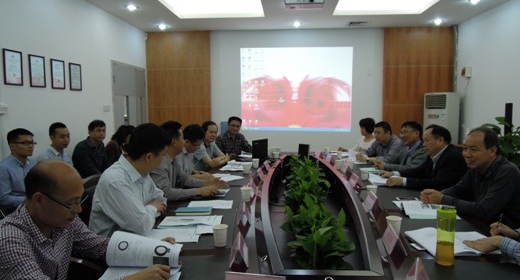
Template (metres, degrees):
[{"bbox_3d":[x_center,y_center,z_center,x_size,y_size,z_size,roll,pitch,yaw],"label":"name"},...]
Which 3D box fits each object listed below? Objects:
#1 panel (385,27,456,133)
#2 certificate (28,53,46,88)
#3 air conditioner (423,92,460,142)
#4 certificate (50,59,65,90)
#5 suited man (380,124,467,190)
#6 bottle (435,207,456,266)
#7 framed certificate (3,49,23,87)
[{"bbox_3d":[2.862,-0.614,6.577,1.227,2.804,0.040,0,5,5],"label":"panel"},{"bbox_3d":[-2.289,-0.703,3.731,0.020,0.323,0.242,0,5,4],"label":"certificate"},{"bbox_3d":[3.123,-0.003,6.258,0.310,1.640,0.465,-3,6,-27],"label":"air conditioner"},{"bbox_3d":[-2.358,-0.762,4.239,0.020,0.338,0.255,0,5,5],"label":"certificate"},{"bbox_3d":[1.355,0.499,2.939,0.760,1.250,0.520,-1,5,-5],"label":"suited man"},{"bbox_3d":[0.772,0.398,1.496,0.072,0.229,0.072,0,5,4],"label":"bottle"},{"bbox_3d":[-2.413,-0.705,3.546,0.020,0.338,0.250,0,5,5],"label":"framed certificate"}]

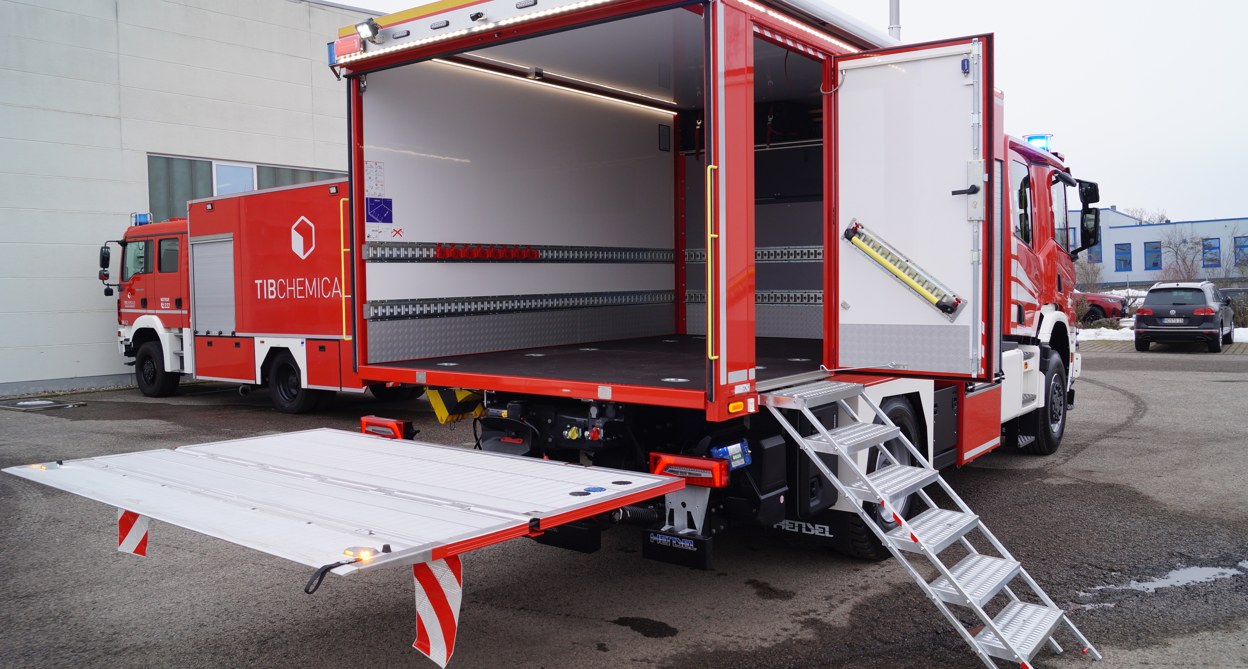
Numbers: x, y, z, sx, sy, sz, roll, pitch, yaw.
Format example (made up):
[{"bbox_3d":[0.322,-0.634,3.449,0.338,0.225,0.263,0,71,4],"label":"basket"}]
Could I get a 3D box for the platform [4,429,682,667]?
[{"bbox_3d":[-1.216,0.750,3.975,2.450,0.410,1.630,2,5,36],"label":"platform"}]

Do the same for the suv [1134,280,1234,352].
[{"bbox_3d":[15.312,-0.507,25.530,1.970,1.730,4.780,2,5,36],"label":"suv"}]

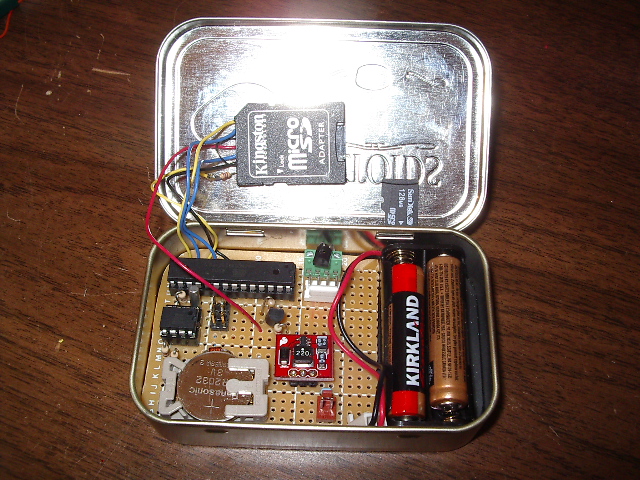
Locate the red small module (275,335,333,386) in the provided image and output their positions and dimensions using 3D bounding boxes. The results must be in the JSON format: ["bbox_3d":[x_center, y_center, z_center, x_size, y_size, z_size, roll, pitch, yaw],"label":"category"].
[{"bbox_3d":[-0.004,0.032,0.189,0.016,0.007,0.013,3,58,1],"label":"red small module"}]

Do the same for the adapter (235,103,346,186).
[{"bbox_3d":[-0.008,-0.028,0.205,0.032,0.002,0.024,-1,94,-1],"label":"adapter"}]

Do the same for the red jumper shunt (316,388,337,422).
[{"bbox_3d":[0.002,0.044,0.185,0.005,0.003,0.009,3,57,0],"label":"red jumper shunt"}]

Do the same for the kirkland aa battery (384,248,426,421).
[{"bbox_3d":[0.025,0.028,0.201,0.011,0.011,0.047,3,58,1],"label":"kirkland aa battery"}]

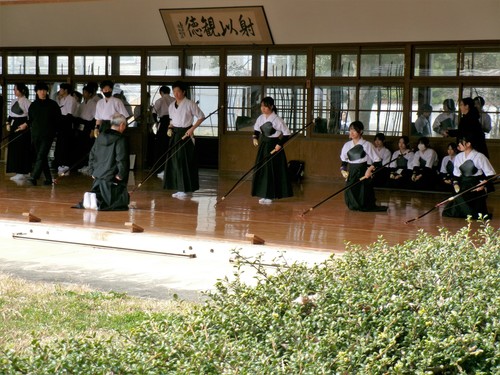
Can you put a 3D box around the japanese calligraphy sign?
[{"bbox_3d":[-0.653,-3.146,26.807,2.581,0.805,0.060,4,35,37],"label":"japanese calligraphy sign"}]

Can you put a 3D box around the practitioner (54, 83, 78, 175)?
[{"bbox_3d":[-3.383,-1.087,25.339,0.400,1.661,0.480,-4,6,-44],"label":"practitioner"}]

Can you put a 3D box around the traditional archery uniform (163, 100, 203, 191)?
[{"bbox_3d":[-0.993,-0.627,20.500,0.620,1.380,0.420,3,5,33],"label":"traditional archery uniform"}]

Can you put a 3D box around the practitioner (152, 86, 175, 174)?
[{"bbox_3d":[-1.612,-1.068,26.380,0.490,1.700,0.400,0,4,-18],"label":"practitioner"}]

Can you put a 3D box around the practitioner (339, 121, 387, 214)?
[{"bbox_3d":[1.552,-0.297,18.843,0.530,1.210,0.640,4,5,42],"label":"practitioner"}]

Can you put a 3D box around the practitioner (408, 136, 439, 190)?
[{"bbox_3d":[3.089,-0.439,24.266,0.520,0.880,0.580,4,4,37],"label":"practitioner"}]

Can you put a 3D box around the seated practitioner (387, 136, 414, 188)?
[{"bbox_3d":[2.542,-0.444,23.044,0.480,0.809,0.640,4,6,37],"label":"seated practitioner"}]

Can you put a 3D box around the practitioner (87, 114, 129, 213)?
[{"bbox_3d":[-1.858,-0.342,18.223,0.550,1.250,0.670,4,5,40],"label":"practitioner"}]

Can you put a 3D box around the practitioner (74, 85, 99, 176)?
[{"bbox_3d":[-3.021,-1.087,25.646,0.400,1.617,0.480,-4,6,-41],"label":"practitioner"}]

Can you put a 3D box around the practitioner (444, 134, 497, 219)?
[{"bbox_3d":[2.907,-0.152,18.120,0.560,1.060,0.700,4,5,41],"label":"practitioner"}]

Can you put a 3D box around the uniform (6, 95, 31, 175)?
[{"bbox_3d":[-3.906,-0.896,23.200,0.400,1.353,0.480,-2,5,-35],"label":"uniform"}]

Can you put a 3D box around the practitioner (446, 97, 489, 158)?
[{"bbox_3d":[3.231,-0.552,20.200,0.600,1.530,0.480,0,4,-5],"label":"practitioner"}]

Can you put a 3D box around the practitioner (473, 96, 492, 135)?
[{"bbox_3d":[4.140,-0.849,24.353,0.380,1.530,0.460,-3,6,-37],"label":"practitioner"}]

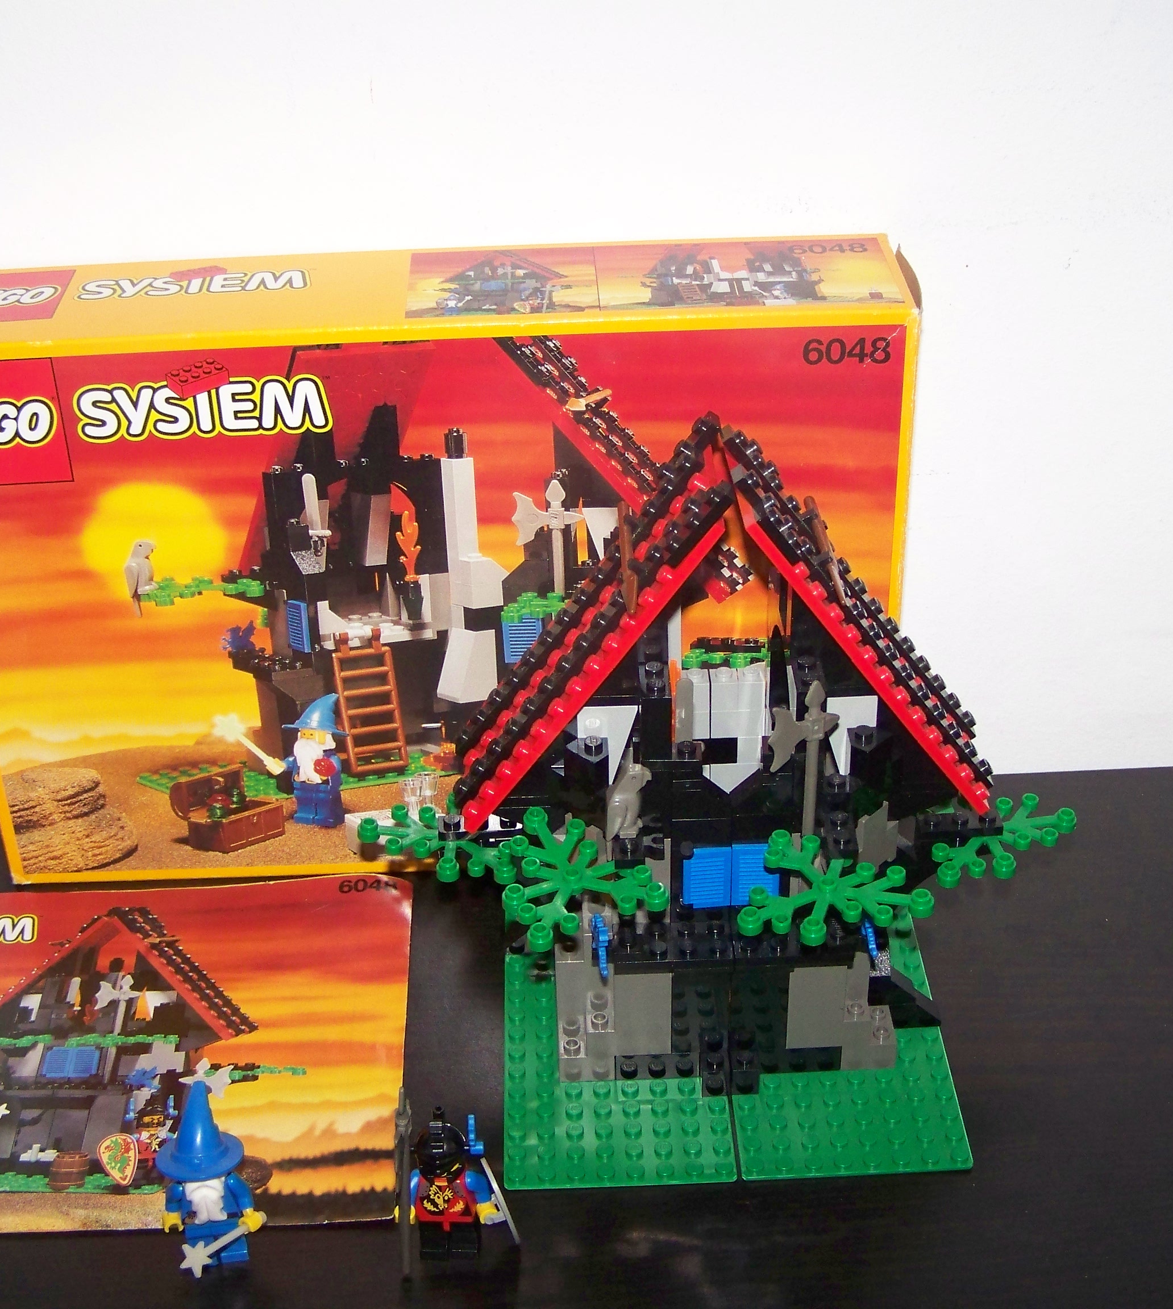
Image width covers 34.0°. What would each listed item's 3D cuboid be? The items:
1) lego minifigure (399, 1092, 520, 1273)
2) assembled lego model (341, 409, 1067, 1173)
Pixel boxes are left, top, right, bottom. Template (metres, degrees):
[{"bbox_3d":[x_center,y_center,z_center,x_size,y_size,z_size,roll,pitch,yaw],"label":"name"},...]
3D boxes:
[{"bbox_3d":[-0.034,0.132,0.481,0.031,0.056,0.021,0,31,3],"label":"lego minifigure"},{"bbox_3d":[0.036,0.034,0.522,0.204,0.179,0.128,-2,31,-1],"label":"assembled lego model"}]

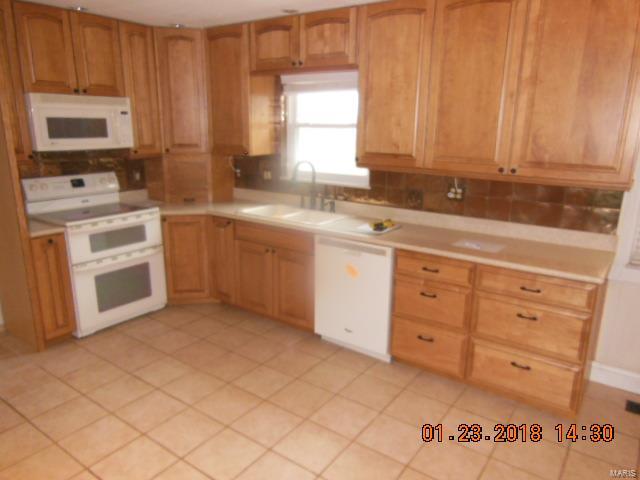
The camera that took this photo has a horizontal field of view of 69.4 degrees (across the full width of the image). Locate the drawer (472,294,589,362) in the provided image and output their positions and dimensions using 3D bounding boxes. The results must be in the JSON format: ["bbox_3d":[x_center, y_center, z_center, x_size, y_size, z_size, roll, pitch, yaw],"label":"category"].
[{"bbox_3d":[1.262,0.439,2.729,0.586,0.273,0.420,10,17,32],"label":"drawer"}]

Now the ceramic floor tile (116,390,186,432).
[{"bbox_3d":[-0.969,0.987,2.666,0.302,0.012,0.302,11,17,34],"label":"ceramic floor tile"}]

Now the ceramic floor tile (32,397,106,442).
[{"bbox_3d":[-1.416,1.010,2.629,0.307,0.010,0.307,11,17,34],"label":"ceramic floor tile"}]

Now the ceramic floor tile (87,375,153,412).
[{"bbox_3d":[-1.234,0.950,2.875,0.307,0.010,0.307,11,17,34],"label":"ceramic floor tile"}]

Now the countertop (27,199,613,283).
[{"bbox_3d":[-0.329,-0.012,3.111,3.811,0.043,1.930,11,17,34],"label":"countertop"}]

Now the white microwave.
[{"bbox_3d":[-1.898,-0.898,3.542,0.400,0.387,0.757,10,17,32],"label":"white microwave"}]

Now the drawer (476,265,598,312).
[{"bbox_3d":[1.265,0.219,2.674,0.586,0.148,0.420,10,17,32],"label":"drawer"}]

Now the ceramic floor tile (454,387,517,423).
[{"bbox_3d":[0.997,0.982,2.771,0.303,0.010,0.303,11,17,34],"label":"ceramic floor tile"}]

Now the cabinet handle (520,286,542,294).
[{"bbox_3d":[1.151,0.273,2.517,0.105,0.018,0.030,11,17,34],"label":"cabinet handle"}]

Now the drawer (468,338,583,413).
[{"bbox_3d":[1.258,0.725,2.801,0.586,0.269,0.420,10,17,32],"label":"drawer"}]

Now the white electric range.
[{"bbox_3d":[-1.804,0.088,3.757,0.680,1.165,0.759,11,17,34],"label":"white electric range"}]

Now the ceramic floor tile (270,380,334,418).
[{"bbox_3d":[-0.114,0.971,2.841,0.307,0.010,0.307,11,17,34],"label":"ceramic floor tile"}]

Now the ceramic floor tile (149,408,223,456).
[{"bbox_3d":[-0.729,1.044,2.525,0.307,0.010,0.307,11,17,34],"label":"ceramic floor tile"}]

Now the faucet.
[{"bbox_3d":[-0.104,-0.421,3.867,0.060,0.437,0.279,10,17,33],"label":"faucet"}]

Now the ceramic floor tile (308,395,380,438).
[{"bbox_3d":[0.139,1.018,2.666,0.307,0.010,0.307,11,17,34],"label":"ceramic floor tile"}]

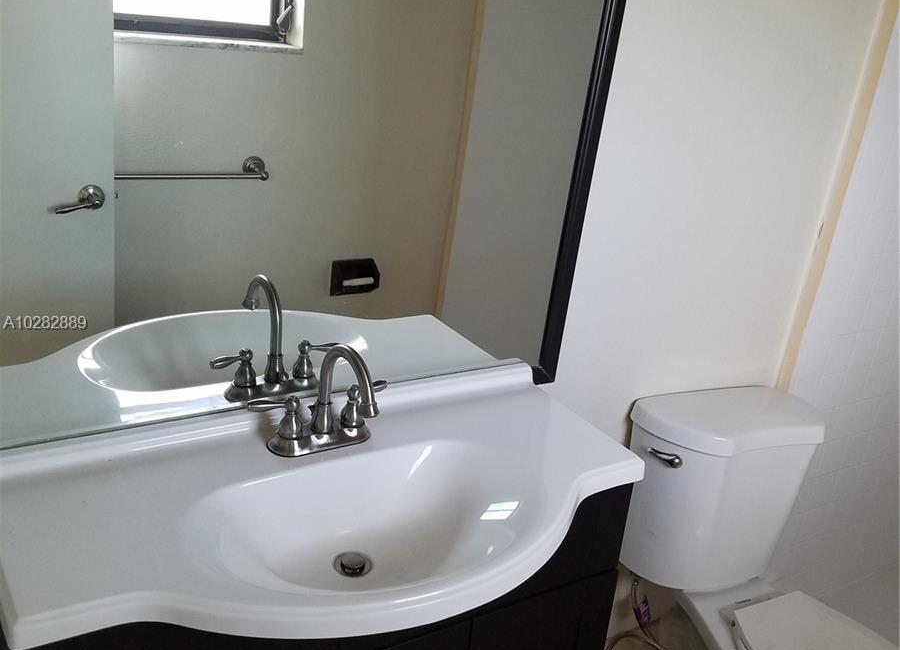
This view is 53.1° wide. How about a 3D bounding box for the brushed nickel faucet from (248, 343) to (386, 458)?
[{"bbox_3d":[-0.153,0.111,1.282,0.225,0.181,0.165,-7,26,-33],"label":"brushed nickel faucet"}]

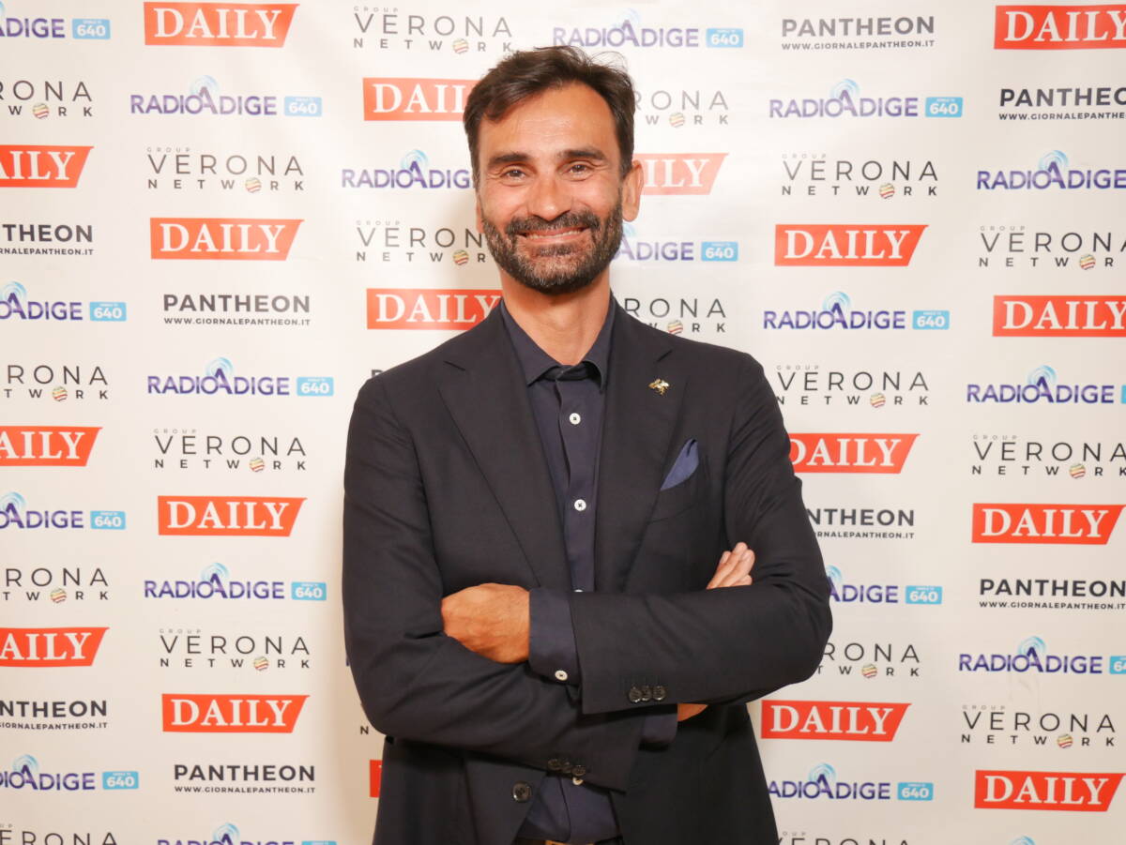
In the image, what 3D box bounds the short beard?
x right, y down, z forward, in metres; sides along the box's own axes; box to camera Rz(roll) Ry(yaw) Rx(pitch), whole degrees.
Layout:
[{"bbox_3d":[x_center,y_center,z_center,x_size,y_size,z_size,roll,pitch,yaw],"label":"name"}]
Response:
[{"bbox_3d":[-0.011,-0.183,1.220,0.146,0.103,0.098,-4,6,4],"label":"short beard"}]

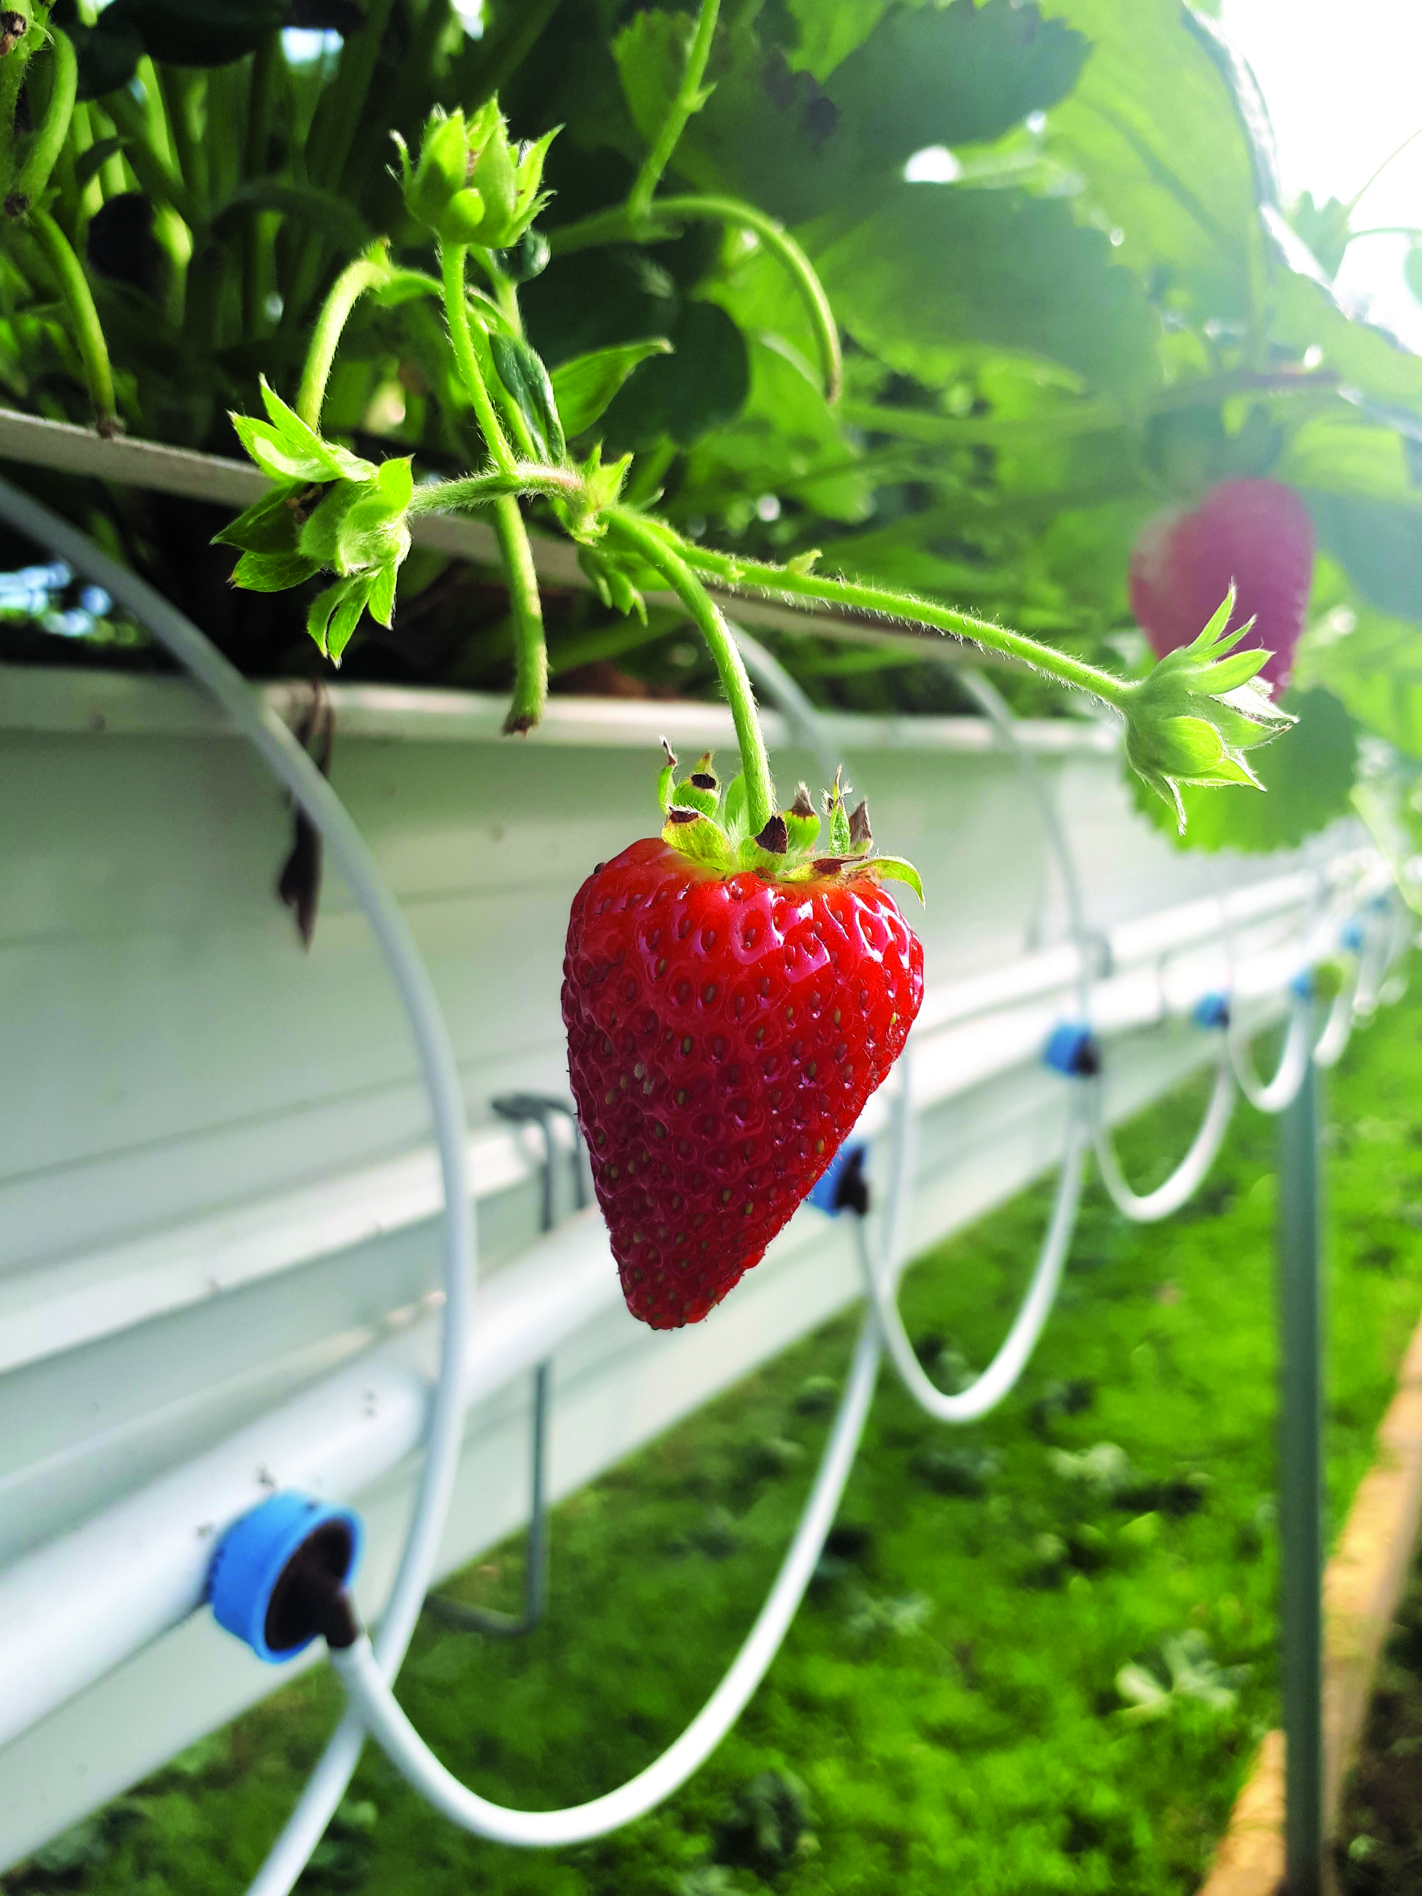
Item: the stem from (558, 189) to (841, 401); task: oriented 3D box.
[{"bbox_3d":[-0.002,-0.082,0.187,0.037,0.026,0.011,-1,5,9],"label":"stem"}]

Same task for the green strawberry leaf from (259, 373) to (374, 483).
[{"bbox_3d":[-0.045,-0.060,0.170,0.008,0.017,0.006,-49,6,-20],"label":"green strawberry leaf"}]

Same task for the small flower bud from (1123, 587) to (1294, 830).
[{"bbox_3d":[0.057,-0.028,0.170,0.019,0.027,0.022,-2,6,10],"label":"small flower bud"}]

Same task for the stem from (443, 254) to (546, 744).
[{"bbox_3d":[-0.025,-0.054,0.173,0.011,0.057,0.010,-5,3,0],"label":"stem"}]

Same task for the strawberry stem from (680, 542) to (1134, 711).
[{"bbox_3d":[0.021,-0.036,0.162,0.052,0.005,0.006,18,0,0],"label":"strawberry stem"}]

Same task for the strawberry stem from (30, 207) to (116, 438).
[{"bbox_3d":[-0.084,-0.083,0.195,0.006,0.029,0.006,-16,3,0],"label":"strawberry stem"}]

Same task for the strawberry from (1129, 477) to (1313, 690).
[{"bbox_3d":[0.104,-0.071,0.300,0.037,0.049,0.037,-2,5,0],"label":"strawberry"}]

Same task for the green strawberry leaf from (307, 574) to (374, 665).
[{"bbox_3d":[-0.043,-0.038,0.170,0.007,0.011,0.005,9,3,0],"label":"green strawberry leaf"}]

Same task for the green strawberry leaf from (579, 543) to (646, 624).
[{"bbox_3d":[-0.011,-0.041,0.166,0.007,0.009,0.005,-2,5,0],"label":"green strawberry leaf"}]

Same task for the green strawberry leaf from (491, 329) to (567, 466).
[{"bbox_3d":[-0.022,-0.066,0.178,0.006,0.017,0.005,-25,3,-15],"label":"green strawberry leaf"}]

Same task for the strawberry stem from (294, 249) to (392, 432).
[{"bbox_3d":[-0.043,-0.071,0.173,0.006,0.023,0.005,25,0,0],"label":"strawberry stem"}]

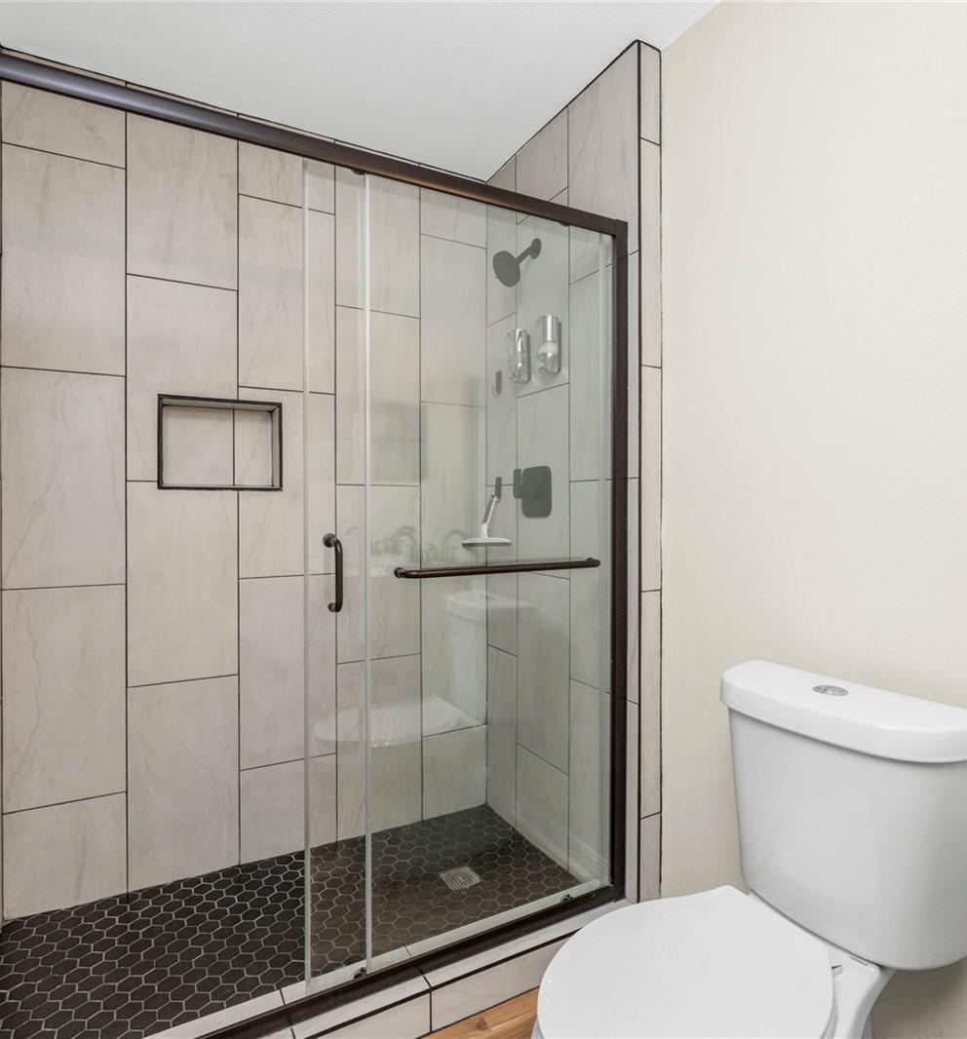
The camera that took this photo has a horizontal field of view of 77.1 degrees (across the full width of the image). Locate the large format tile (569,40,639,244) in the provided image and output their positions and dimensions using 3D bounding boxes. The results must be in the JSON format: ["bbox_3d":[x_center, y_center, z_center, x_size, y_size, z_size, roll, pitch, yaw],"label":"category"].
[{"bbox_3d":[0.346,-1.000,1.754,0.012,0.557,0.304,0,0,-29],"label":"large format tile"}]

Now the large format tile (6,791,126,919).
[{"bbox_3d":[-1.184,0.951,1.728,0.290,0.288,0.012,0,0,-27],"label":"large format tile"}]

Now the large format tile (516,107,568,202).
[{"bbox_3d":[0.196,-1.164,2.022,0.012,0.243,0.302,0,0,-29],"label":"large format tile"}]

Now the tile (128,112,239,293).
[{"bbox_3d":[-0.924,-1.011,1.871,0.304,0.565,0.012,0,0,-27],"label":"tile"}]

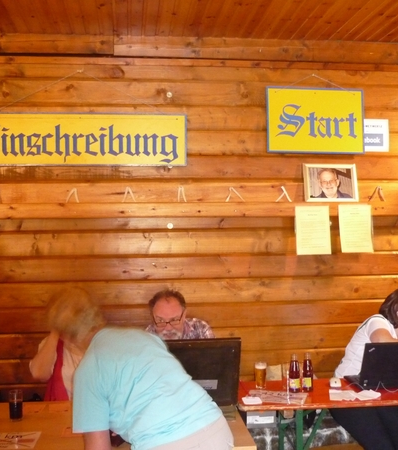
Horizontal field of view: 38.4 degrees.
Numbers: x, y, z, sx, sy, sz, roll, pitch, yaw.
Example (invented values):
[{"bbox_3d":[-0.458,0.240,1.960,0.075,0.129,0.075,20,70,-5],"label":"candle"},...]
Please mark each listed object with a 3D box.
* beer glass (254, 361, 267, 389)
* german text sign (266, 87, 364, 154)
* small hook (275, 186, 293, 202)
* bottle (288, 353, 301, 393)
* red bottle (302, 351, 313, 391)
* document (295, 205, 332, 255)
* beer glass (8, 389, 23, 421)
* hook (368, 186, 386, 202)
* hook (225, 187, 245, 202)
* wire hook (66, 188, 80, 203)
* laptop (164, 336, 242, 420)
[{"bbox_3d":[0.334,0.813,3.093,0.064,0.138,0.064,-1,-1,-6],"label":"beer glass"},{"bbox_3d":[0.741,-0.666,3.645,0.634,0.415,0.022,-1,-1,-6],"label":"german text sign"},{"bbox_3d":[0.535,-0.192,3.592,0.106,0.101,0.035,-1,-1,-6],"label":"small hook"},{"bbox_3d":[0.494,0.760,2.930,0.058,0.194,0.058,0,1,9],"label":"bottle"},{"bbox_3d":[0.561,0.755,2.930,0.058,0.194,0.058,0,1,11],"label":"red bottle"},{"bbox_3d":[0.703,0.035,3.503,0.210,0.297,0.008,-1,1,-7],"label":"document"},{"bbox_3d":[-0.834,0.823,2.609,0.063,0.138,0.063,-1,-1,-6],"label":"beer glass"},{"bbox_3d":[1.130,-0.189,3.620,0.114,0.106,0.040,-1,1,-7],"label":"hook"},{"bbox_3d":[0.226,-0.183,3.516,0.121,0.102,0.040,-1,1,-7],"label":"hook"},{"bbox_3d":[-0.750,-0.172,3.405,0.078,0.093,0.040,-1,1,-7],"label":"wire hook"},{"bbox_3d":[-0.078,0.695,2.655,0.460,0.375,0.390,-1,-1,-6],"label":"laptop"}]

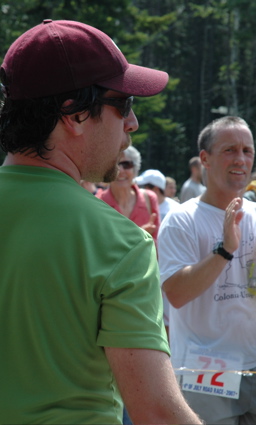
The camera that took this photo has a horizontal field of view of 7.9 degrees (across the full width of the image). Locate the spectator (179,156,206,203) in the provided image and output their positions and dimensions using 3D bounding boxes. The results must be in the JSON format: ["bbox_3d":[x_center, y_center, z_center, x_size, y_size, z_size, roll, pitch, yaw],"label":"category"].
[{"bbox_3d":[0.636,0.360,17.810,0.330,1.780,0.500,1,1,-30],"label":"spectator"}]

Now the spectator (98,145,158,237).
[{"bbox_3d":[-0.020,0.465,10.810,0.500,1.700,0.360,1,1,-5],"label":"spectator"}]

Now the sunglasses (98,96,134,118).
[{"bbox_3d":[-0.057,-0.167,2.970,0.145,0.045,0.145,1,0,-18],"label":"sunglasses"}]

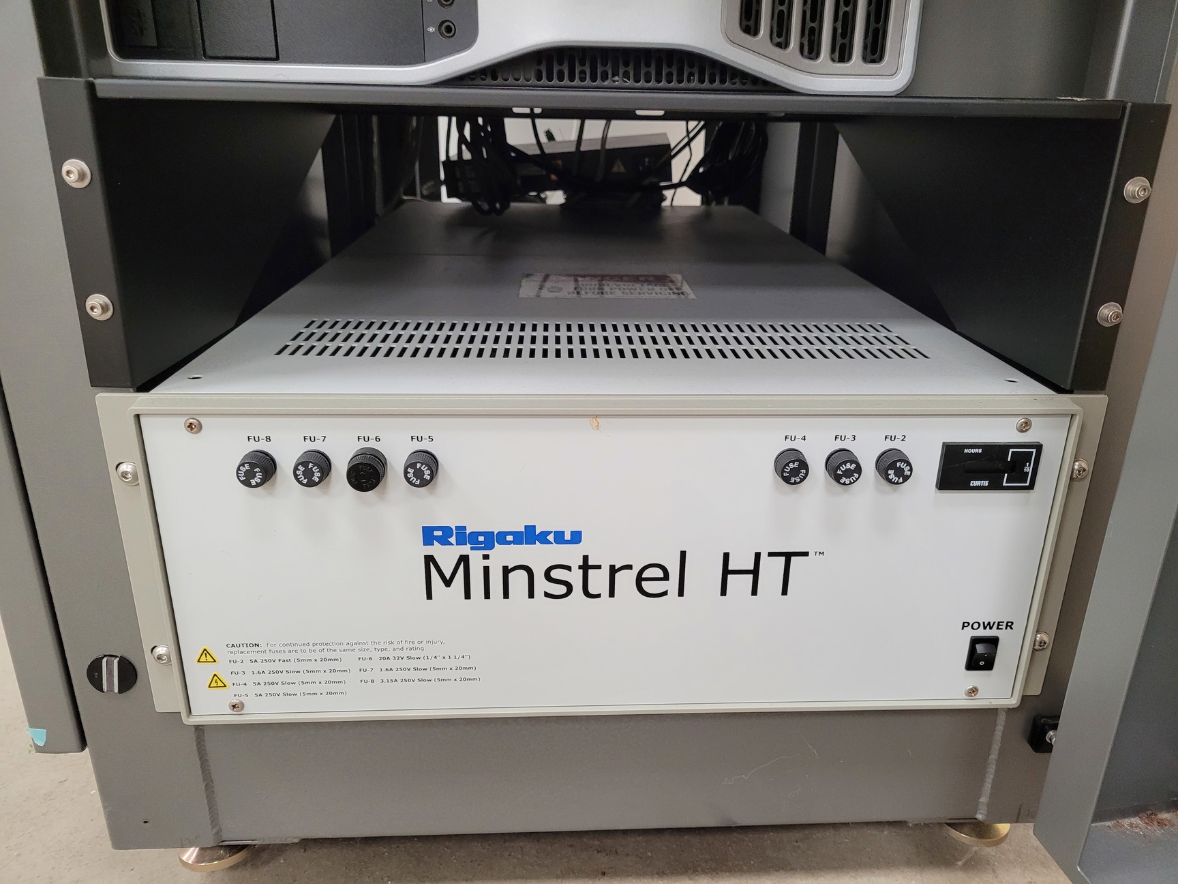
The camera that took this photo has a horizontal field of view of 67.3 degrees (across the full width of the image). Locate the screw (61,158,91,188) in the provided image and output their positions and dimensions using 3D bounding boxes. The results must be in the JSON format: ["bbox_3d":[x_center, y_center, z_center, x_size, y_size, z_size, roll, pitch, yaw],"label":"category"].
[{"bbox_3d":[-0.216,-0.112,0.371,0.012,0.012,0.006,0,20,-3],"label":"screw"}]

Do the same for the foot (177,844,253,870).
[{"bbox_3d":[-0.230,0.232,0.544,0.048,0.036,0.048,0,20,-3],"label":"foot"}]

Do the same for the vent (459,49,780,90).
[{"bbox_3d":[0.015,-0.188,0.450,0.168,0.023,0.005,0,20,-3],"label":"vent"}]

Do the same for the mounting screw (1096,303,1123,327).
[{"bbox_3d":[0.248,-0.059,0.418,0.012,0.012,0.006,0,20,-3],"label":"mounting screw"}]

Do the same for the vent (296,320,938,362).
[{"bbox_3d":[0.010,-0.063,0.534,0.366,0.003,0.093,0,20,-3],"label":"vent"}]

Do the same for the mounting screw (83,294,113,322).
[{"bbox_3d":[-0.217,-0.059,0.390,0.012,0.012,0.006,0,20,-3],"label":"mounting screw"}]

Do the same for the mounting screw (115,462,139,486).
[{"bbox_3d":[-0.218,0.016,0.420,0.011,0.011,0.004,0,20,-3],"label":"mounting screw"}]

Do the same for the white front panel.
[{"bbox_3d":[0.013,0.062,0.446,0.440,0.167,0.005,0,20,-3],"label":"white front panel"}]

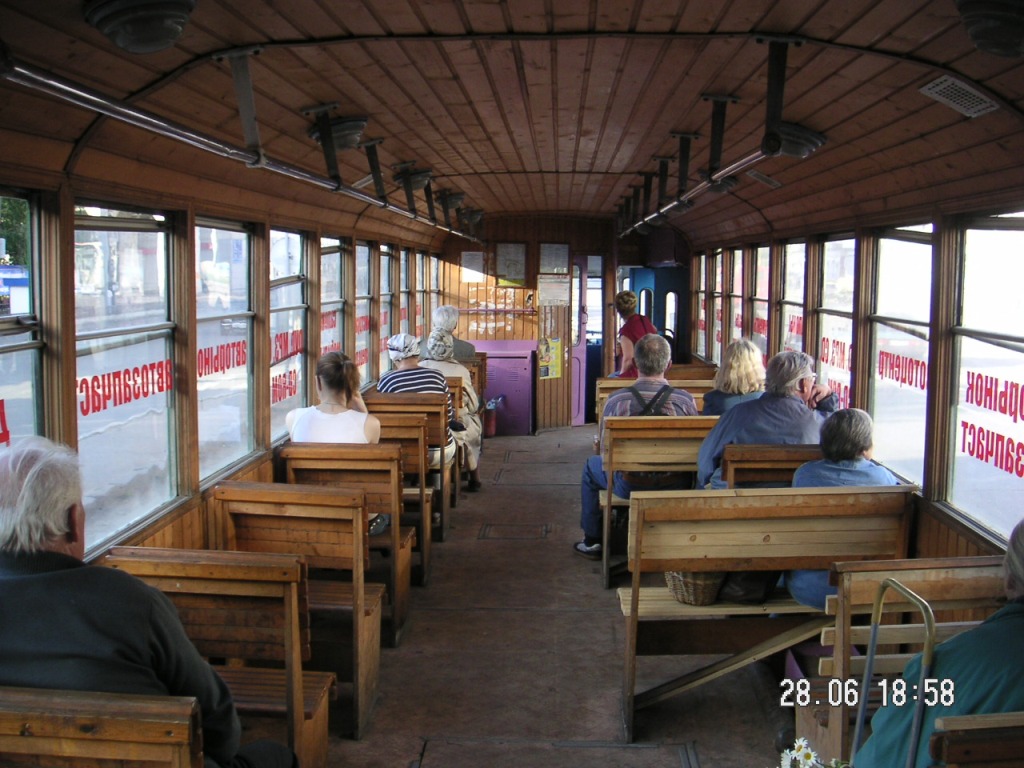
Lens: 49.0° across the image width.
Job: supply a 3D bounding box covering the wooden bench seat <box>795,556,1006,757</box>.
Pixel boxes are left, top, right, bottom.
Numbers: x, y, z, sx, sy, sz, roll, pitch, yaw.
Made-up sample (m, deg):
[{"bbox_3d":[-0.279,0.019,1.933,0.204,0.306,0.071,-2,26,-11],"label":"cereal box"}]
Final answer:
[{"bbox_3d":[1.001,0.838,2.929,0.525,0.860,0.500,1,6,2],"label":"wooden bench seat"}]

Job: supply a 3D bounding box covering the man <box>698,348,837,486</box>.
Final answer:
[{"bbox_3d":[1.111,0.467,5.085,0.570,1.255,0.700,1,6,8],"label":"man"}]

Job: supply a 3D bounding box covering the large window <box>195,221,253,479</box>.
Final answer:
[{"bbox_3d":[-1.024,-0.137,4.039,0.070,0.880,0.860,1,6,2],"label":"large window"}]

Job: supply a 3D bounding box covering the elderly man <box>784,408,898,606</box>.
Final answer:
[{"bbox_3d":[1.148,0.609,4.056,0.460,1.090,0.720,1,6,7],"label":"elderly man"}]

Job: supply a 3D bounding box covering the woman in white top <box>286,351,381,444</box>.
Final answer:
[{"bbox_3d":[-0.736,0.429,5.025,0.440,1.220,0.720,1,6,2],"label":"woman in white top"}]

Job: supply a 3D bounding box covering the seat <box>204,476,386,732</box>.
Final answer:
[{"bbox_3d":[-0.724,0.724,3.917,0.525,0.855,0.500,1,6,2],"label":"seat"}]

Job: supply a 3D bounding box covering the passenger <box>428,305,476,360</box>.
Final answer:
[{"bbox_3d":[-0.507,0.020,9.074,0.470,1.315,0.700,1,6,2],"label":"passenger"}]

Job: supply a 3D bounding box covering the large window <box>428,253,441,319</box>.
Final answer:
[{"bbox_3d":[-0.737,-0.769,10.346,0.070,0.870,0.690,1,6,2],"label":"large window"}]

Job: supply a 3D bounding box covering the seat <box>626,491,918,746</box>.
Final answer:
[{"bbox_3d":[0.860,0.773,3.986,0.948,0.865,0.440,1,6,2],"label":"seat"}]

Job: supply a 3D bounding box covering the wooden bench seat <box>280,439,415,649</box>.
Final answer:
[{"bbox_3d":[-0.706,0.665,4.949,0.527,0.865,0.440,1,6,2],"label":"wooden bench seat"}]

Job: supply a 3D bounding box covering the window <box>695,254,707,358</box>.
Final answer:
[{"bbox_3d":[1.578,-0.639,9.263,0.070,0.870,0.690,1,6,2],"label":"window"}]

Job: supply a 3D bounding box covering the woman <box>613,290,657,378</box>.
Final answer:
[{"bbox_3d":[0.885,0.029,8.214,0.450,1.400,0.480,-2,6,-22],"label":"woman"}]

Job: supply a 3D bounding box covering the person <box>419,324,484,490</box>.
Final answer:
[{"bbox_3d":[-0.414,0.188,7.733,0.480,1.160,0.750,1,6,7],"label":"person"}]

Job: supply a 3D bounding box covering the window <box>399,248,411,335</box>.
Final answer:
[{"bbox_3d":[-0.818,-0.579,8.468,0.070,0.870,0.690,1,6,2],"label":"window"}]

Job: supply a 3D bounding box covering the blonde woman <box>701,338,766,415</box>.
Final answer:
[{"bbox_3d":[1.180,0.378,5.994,0.440,1.250,0.680,1,6,2],"label":"blonde woman"}]

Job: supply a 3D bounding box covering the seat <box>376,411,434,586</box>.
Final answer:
[{"bbox_3d":[-0.646,0.543,5.716,0.525,0.855,0.500,1,6,2],"label":"seat"}]

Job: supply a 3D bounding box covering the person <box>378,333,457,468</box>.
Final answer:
[{"bbox_3d":[-0.580,0.287,6.947,0.470,1.215,0.680,1,6,2],"label":"person"}]

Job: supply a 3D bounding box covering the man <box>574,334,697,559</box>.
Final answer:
[{"bbox_3d":[0.655,0.364,5.998,0.610,1.270,0.690,1,6,2],"label":"man"}]

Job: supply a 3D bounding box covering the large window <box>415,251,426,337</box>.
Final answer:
[{"bbox_3d":[-0.806,-0.713,9.716,0.070,0.880,0.900,1,6,2],"label":"large window"}]

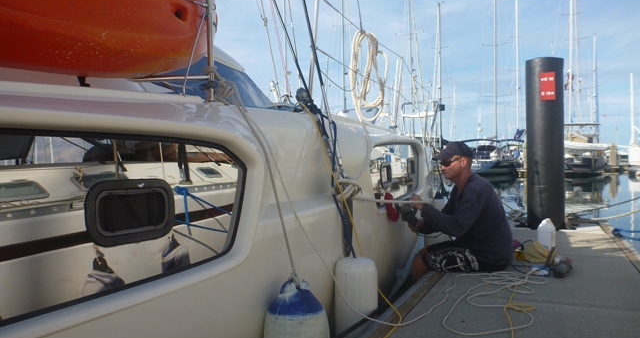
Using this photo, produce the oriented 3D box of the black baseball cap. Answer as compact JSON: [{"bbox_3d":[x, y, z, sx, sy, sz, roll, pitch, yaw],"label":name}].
[{"bbox_3d":[0.909,-0.120,3.550,0.270,0.135,0.180,-1,0,13],"label":"black baseball cap"}]

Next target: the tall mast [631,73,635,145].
[{"bbox_3d":[25.353,-4.827,42.000,0.220,5.841,0.220,-1,1,24],"label":"tall mast"}]

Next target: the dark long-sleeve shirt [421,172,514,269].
[{"bbox_3d":[0.985,0.331,3.530,0.590,0.580,0.480,-1,0,13],"label":"dark long-sleeve shirt"}]

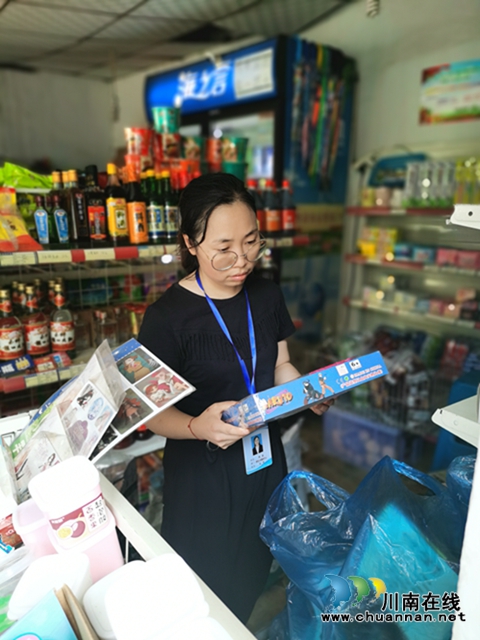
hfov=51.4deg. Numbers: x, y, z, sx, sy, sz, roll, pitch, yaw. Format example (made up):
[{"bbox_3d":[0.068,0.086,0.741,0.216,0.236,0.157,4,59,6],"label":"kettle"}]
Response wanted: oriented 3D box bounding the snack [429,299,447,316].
[{"bbox_3d":[0.900,-0.057,2.269,0.055,0.066,0.070,-11,18,-43],"label":"snack"}]

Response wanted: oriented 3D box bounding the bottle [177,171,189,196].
[{"bbox_3d":[-0.213,-0.431,1.903,0.070,0.270,0.070,-11,18,-43],"label":"bottle"}]

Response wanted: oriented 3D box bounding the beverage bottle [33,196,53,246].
[{"bbox_3d":[-0.616,-0.309,1.558,0.054,0.163,0.042,-8,15,-34],"label":"beverage bottle"}]

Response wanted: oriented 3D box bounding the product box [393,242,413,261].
[{"bbox_3d":[0.765,-0.323,2.356,0.055,0.068,0.083,-11,18,-43],"label":"product box"}]

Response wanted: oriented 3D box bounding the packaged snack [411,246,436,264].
[{"bbox_3d":[0.838,-0.295,2.285,0.055,0.068,0.100,-11,18,-43],"label":"packaged snack"}]

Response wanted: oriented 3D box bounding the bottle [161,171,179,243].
[{"bbox_3d":[-0.251,-0.403,1.787,0.063,0.250,0.063,-7,16,-26],"label":"bottle"}]

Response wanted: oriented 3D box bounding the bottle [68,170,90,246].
[{"bbox_3d":[-0.512,-0.351,1.573,0.057,0.240,0.054,-10,17,-39],"label":"bottle"}]

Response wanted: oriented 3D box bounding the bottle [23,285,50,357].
[{"bbox_3d":[-0.658,0.010,1.594,0.077,0.245,0.077,-10,17,-39],"label":"bottle"}]

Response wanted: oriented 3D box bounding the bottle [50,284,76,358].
[{"bbox_3d":[-0.577,0.003,1.623,0.077,0.244,0.077,-5,14,-24],"label":"bottle"}]

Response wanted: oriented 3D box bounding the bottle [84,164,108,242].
[{"bbox_3d":[-0.484,-0.382,1.676,0.069,0.262,0.069,-7,16,-26],"label":"bottle"}]

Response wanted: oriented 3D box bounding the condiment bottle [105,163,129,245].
[{"bbox_3d":[-0.414,-0.390,1.697,0.073,0.268,0.073,-8,16,-29],"label":"condiment bottle"}]

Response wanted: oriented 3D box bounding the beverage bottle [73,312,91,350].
[{"bbox_3d":[-0.596,0.040,1.852,0.069,0.132,0.069,-8,16,-29],"label":"beverage bottle"}]

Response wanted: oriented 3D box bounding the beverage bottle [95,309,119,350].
[{"bbox_3d":[-0.498,0.035,1.872,0.071,0.133,0.071,-8,16,-29],"label":"beverage bottle"}]

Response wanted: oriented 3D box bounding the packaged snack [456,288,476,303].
[{"bbox_3d":[0.982,-0.109,2.135,0.060,0.050,0.080,-12,19,-40],"label":"packaged snack"}]

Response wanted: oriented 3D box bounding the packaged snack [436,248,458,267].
[{"bbox_3d":[0.908,-0.272,2.150,0.060,0.066,0.092,-12,19,-40],"label":"packaged snack"}]

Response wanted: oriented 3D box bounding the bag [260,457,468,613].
[{"bbox_3d":[0.260,0.472,1.060,0.380,0.280,0.260,3,13,8],"label":"bag"}]

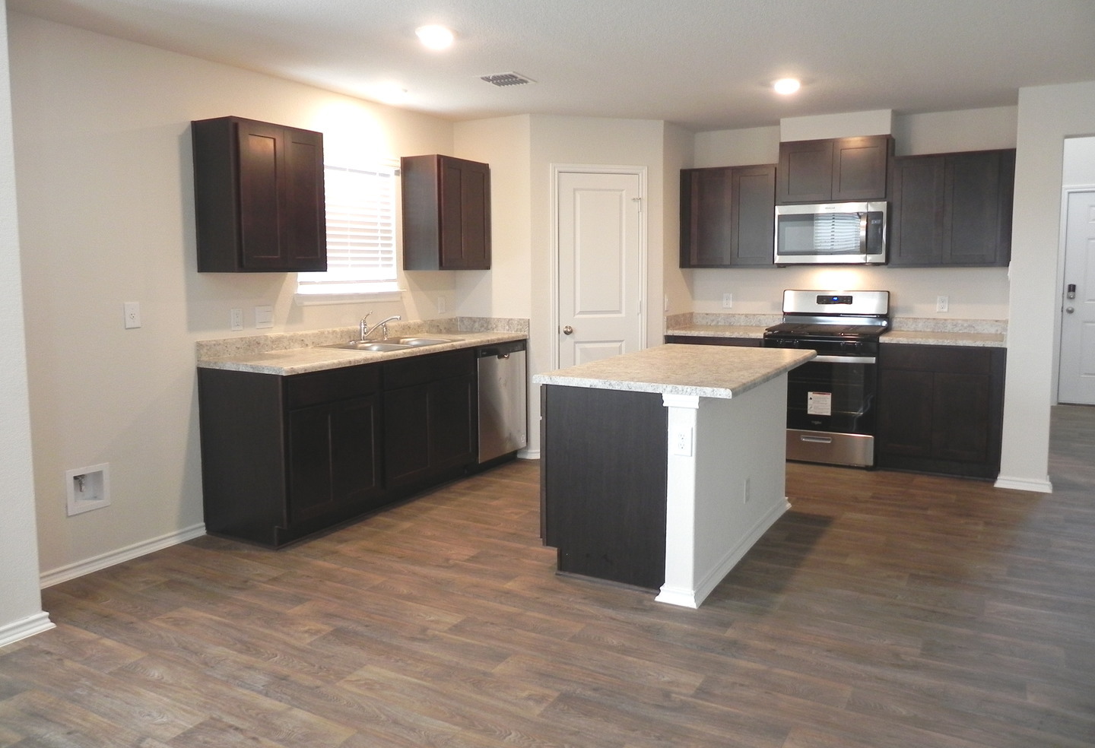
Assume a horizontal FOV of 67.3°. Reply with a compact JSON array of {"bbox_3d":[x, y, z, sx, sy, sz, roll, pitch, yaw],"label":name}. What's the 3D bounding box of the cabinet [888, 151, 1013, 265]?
[{"bbox_3d":[2.755,-1.107,5.621,0.740,0.752,0.320,4,8,29],"label":"cabinet"}]

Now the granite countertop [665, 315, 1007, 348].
[{"bbox_3d":[2.030,-0.335,5.947,2.272,0.141,0.636,4,8,29],"label":"granite countertop"}]

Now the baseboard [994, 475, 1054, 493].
[{"bbox_3d":[2.950,0.679,5.100,0.312,0.080,0.025,4,8,29],"label":"baseboard"}]

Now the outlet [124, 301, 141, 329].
[{"bbox_3d":[-1.956,-0.274,3.881,0.010,0.120,0.074,4,8,29],"label":"outlet"}]

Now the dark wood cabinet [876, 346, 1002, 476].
[{"bbox_3d":[2.704,0.210,5.655,0.750,0.874,0.610,4,8,29],"label":"dark wood cabinet"}]

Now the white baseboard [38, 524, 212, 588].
[{"bbox_3d":[-2.047,0.864,3.914,0.015,0.072,1.030,4,8,29],"label":"white baseboard"}]

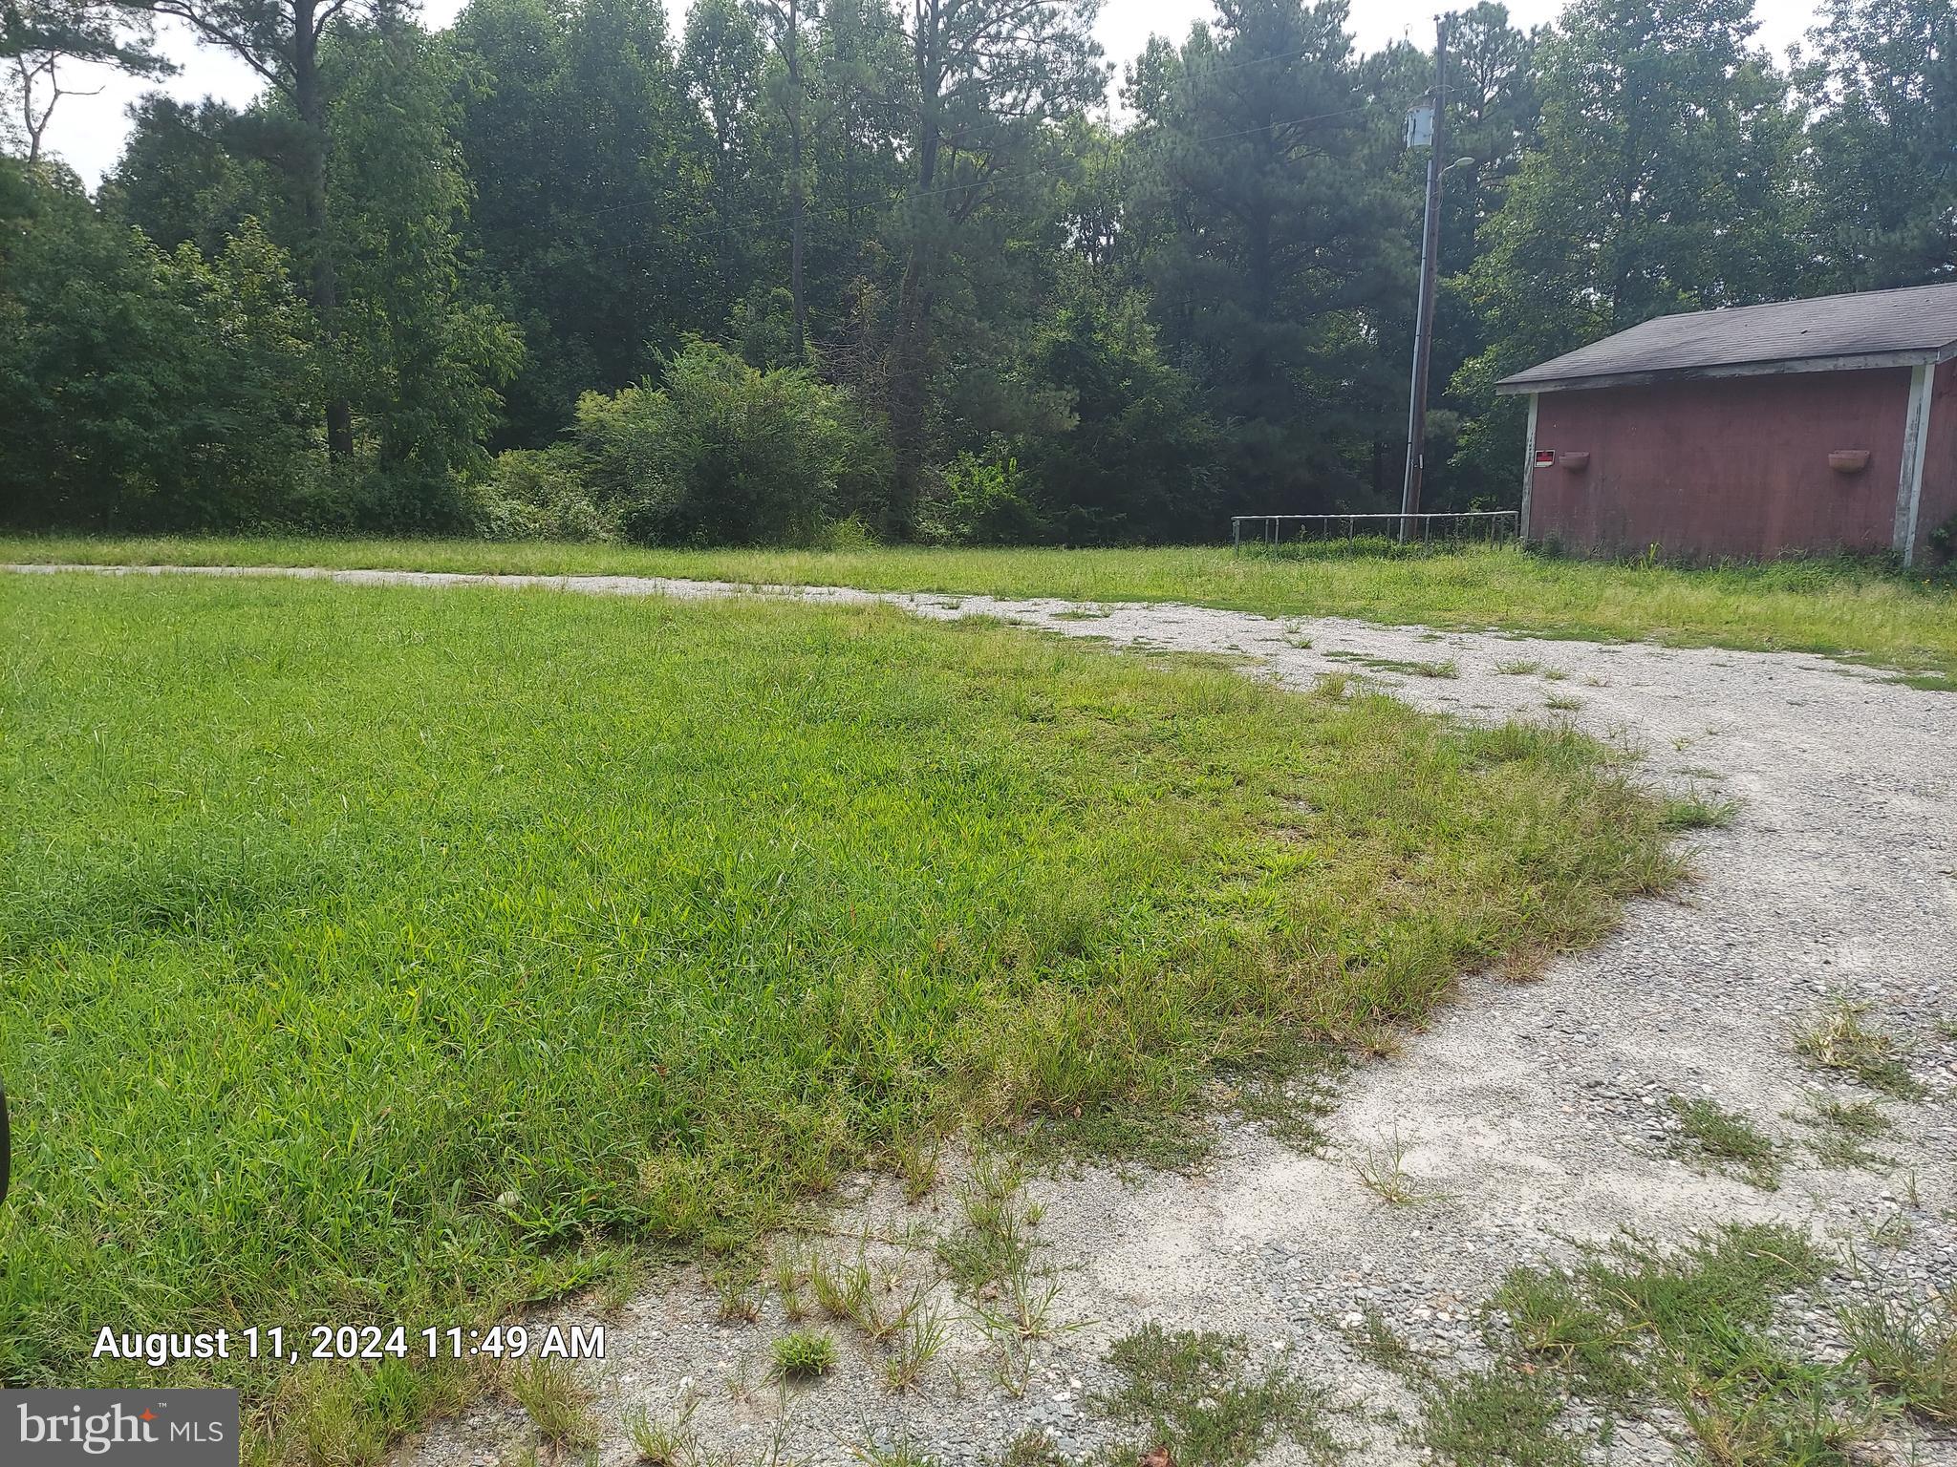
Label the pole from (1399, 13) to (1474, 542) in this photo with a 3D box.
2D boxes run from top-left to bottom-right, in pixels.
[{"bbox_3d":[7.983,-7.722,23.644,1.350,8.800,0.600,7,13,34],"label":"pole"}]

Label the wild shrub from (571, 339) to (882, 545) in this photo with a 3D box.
[{"bbox_3d":[-5.030,-6.004,27.554,6.100,4.200,4.500,-3,11,-10],"label":"wild shrub"}]

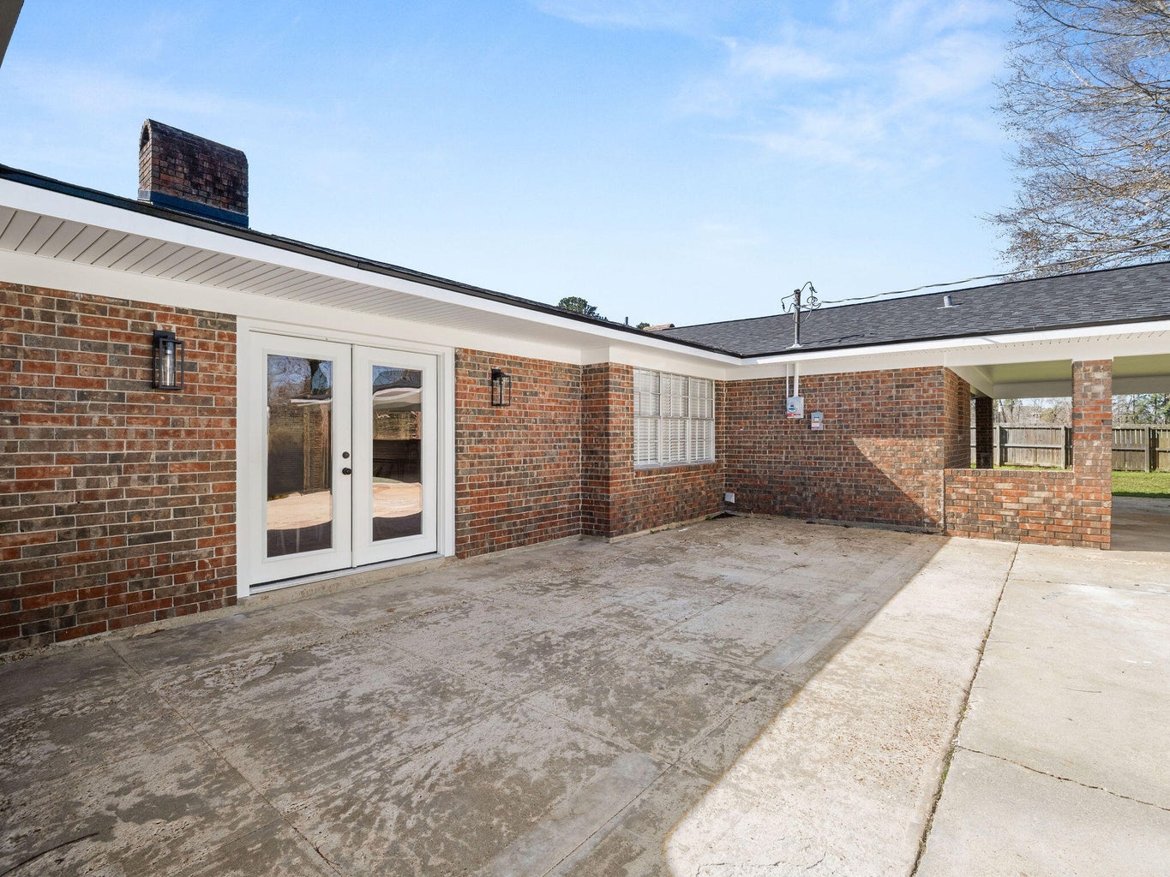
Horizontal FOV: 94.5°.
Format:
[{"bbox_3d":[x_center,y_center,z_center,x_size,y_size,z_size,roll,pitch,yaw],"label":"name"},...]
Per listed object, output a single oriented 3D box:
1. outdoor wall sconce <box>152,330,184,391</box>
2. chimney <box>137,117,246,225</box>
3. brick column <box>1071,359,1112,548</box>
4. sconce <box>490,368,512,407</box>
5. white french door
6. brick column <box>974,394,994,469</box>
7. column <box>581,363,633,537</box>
[{"bbox_3d":[-2.919,-0.552,3.786,0.190,0.415,0.132,0,0,41],"label":"outdoor wall sconce"},{"bbox_3d":[-5.432,-3.563,7.536,0.750,1.190,1.097,0,0,41],"label":"chimney"},{"bbox_3d":[6.074,0.178,6.497,0.330,2.215,0.347,0,0,41],"label":"brick column"},{"bbox_3d":[-0.939,-0.567,6.085,0.180,0.415,0.134,0,0,41],"label":"sconce"},{"bbox_3d":[-2.159,0.162,4.997,0.090,2.057,1.760,0,0,41],"label":"white french door"},{"bbox_3d":[9.769,0.142,13.194,0.335,2.220,0.340,0,0,41],"label":"brick column"},{"bbox_3d":[0.302,0.156,7.291,0.486,2.258,0.520,0,0,41],"label":"column"}]

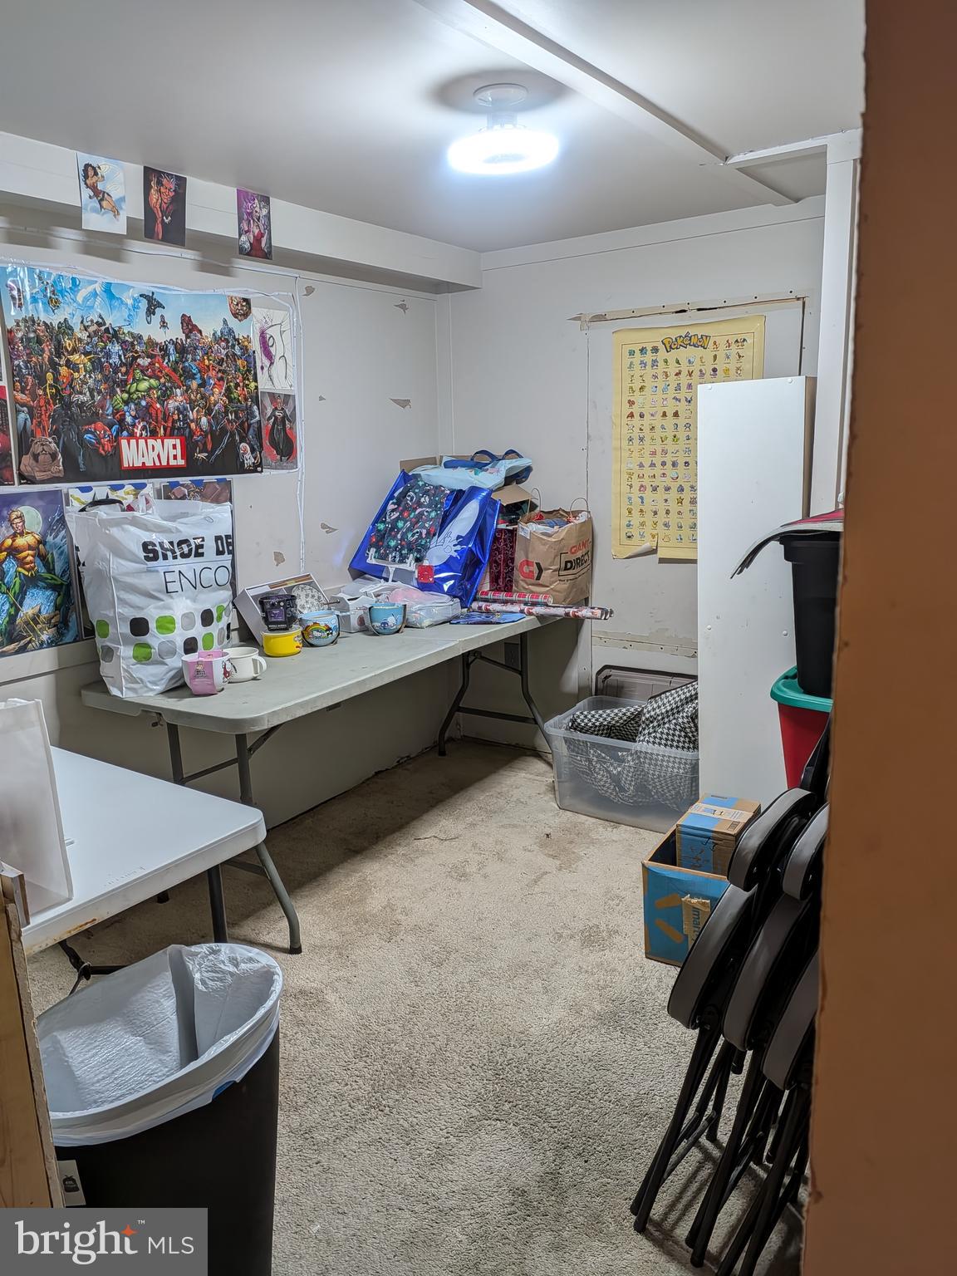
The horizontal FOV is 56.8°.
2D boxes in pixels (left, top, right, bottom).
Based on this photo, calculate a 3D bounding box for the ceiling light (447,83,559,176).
[{"bbox_3d":[0.051,-1.119,1.931,0.240,0.130,0.240,-2,13,1],"label":"ceiling light"}]

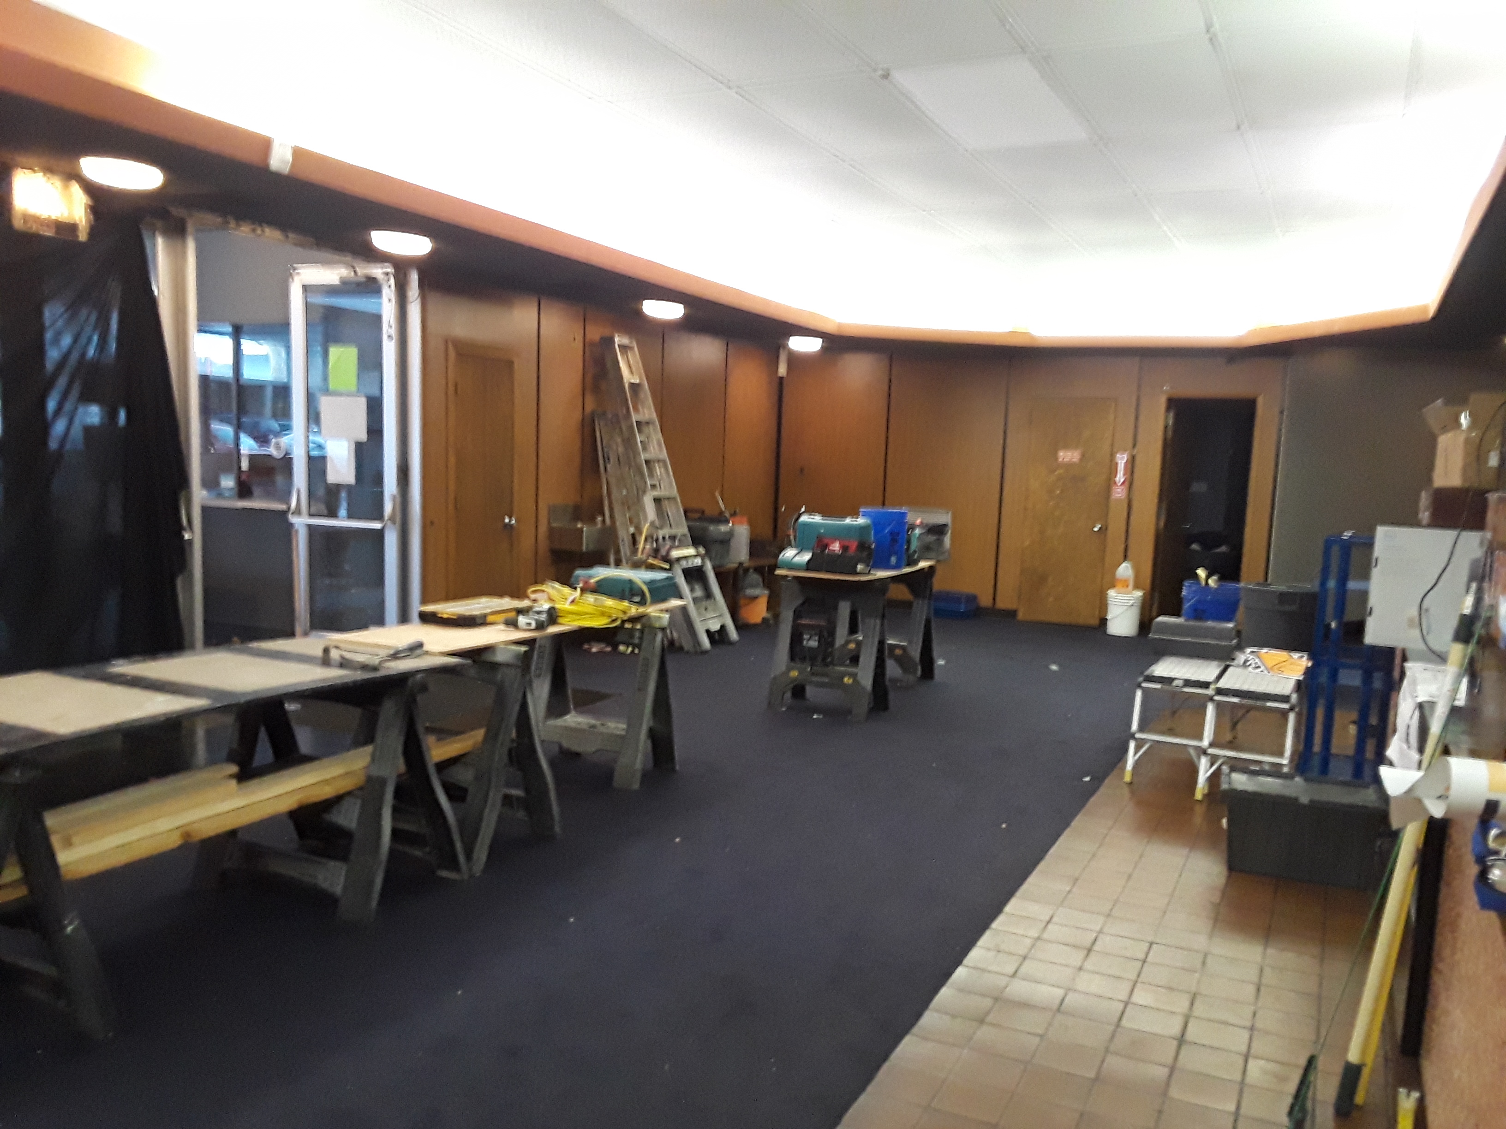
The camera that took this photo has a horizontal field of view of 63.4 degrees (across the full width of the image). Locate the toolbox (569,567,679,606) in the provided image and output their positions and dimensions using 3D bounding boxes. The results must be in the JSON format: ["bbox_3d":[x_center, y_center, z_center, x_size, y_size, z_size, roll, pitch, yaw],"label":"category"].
[{"bbox_3d":[-0.571,0.102,5.518,0.420,0.115,0.310,4,6,26],"label":"toolbox"}]

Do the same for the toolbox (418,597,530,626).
[{"bbox_3d":[-1.100,0.187,4.901,0.290,0.065,0.430,4,5,26],"label":"toolbox"}]

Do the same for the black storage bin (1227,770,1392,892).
[{"bbox_3d":[2.006,0.954,4.429,0.519,0.299,0.373,4,6,26],"label":"black storage bin"}]

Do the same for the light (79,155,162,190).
[{"bbox_3d":[-2.352,-1.456,4.535,0.285,0.070,0.285,4,5,26],"label":"light"}]

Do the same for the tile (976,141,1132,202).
[{"bbox_3d":[1.553,-1.971,6.128,0.605,0.020,1.215,4,6,26],"label":"tile"}]

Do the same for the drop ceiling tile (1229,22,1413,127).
[{"bbox_3d":[2.099,-1.813,4.524,0.610,0.020,1.220,4,6,26],"label":"drop ceiling tile"}]

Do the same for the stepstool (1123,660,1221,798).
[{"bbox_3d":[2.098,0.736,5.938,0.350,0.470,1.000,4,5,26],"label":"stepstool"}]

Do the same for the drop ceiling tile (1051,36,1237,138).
[{"bbox_3d":[1.577,-1.872,4.826,0.600,0.020,1.200,4,5,26],"label":"drop ceiling tile"}]

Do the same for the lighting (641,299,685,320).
[{"bbox_3d":[-0.626,-1.766,8.452,0.310,0.100,0.310,2,5,0],"label":"lighting"}]

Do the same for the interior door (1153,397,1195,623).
[{"bbox_3d":[3.924,-0.446,11.414,0.045,2.030,0.760,6,6,41],"label":"interior door"}]

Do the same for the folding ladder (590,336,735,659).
[{"bbox_3d":[-0.671,-0.567,9.216,0.300,2.450,0.550,-17,-4,26],"label":"folding ladder"}]

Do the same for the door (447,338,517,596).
[{"bbox_3d":[-1.811,-0.384,8.174,0.060,2.080,0.740,4,6,26],"label":"door"}]

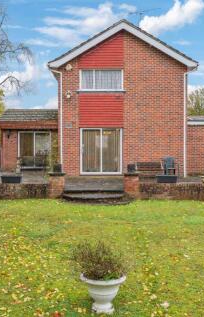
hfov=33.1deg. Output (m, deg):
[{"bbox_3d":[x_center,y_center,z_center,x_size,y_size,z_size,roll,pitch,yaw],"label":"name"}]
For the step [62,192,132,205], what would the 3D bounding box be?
[{"bbox_3d":[-0.160,1.190,10.150,1.950,0.200,1.000,0,0,0],"label":"step"}]

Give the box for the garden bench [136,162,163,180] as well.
[{"bbox_3d":[1.940,0.480,13.800,1.130,0.680,0.530,0,0,0],"label":"garden bench"}]

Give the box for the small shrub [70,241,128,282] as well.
[{"bbox_3d":[-0.020,0.865,2.950,0.490,0.330,0.470,0,0,0],"label":"small shrub"}]

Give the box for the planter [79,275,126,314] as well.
[{"bbox_3d":[0.014,1.155,2.950,0.395,0.310,0.395,0,0,0],"label":"planter"}]

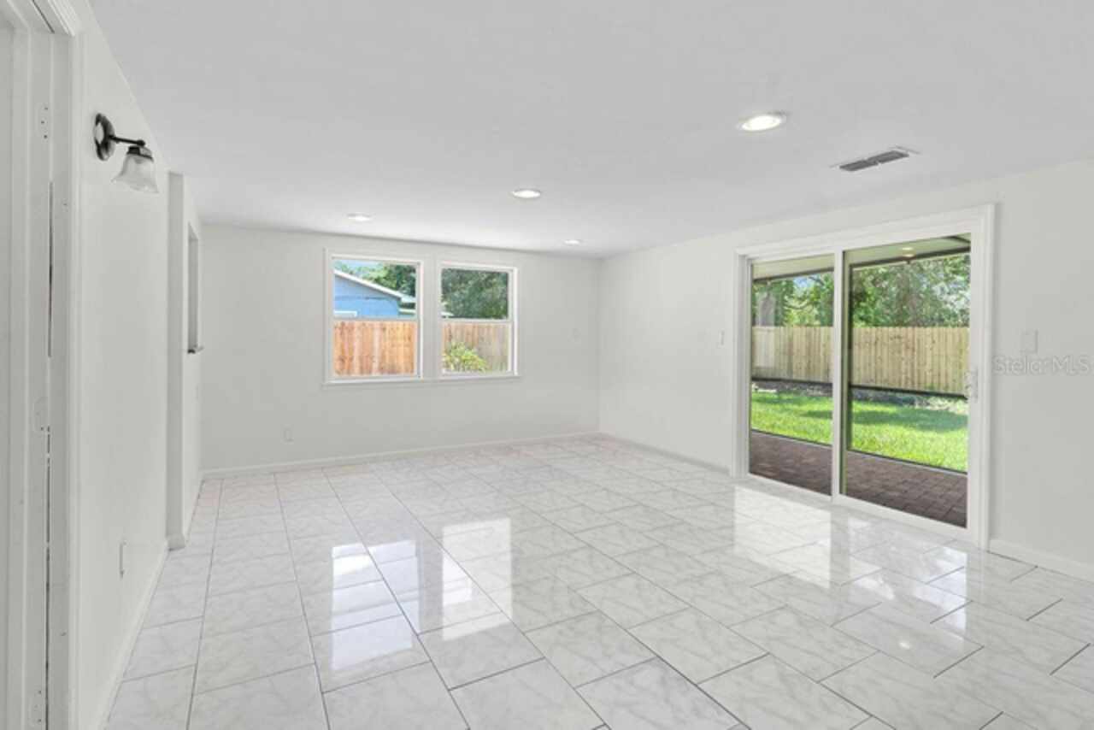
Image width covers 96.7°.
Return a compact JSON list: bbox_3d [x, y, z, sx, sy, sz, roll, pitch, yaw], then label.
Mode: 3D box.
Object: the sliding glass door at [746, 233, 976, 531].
[{"bbox_3d":[2.292,0.069,3.831,0.080,1.930,1.670,-1,2,-32],"label":"sliding glass door"}]

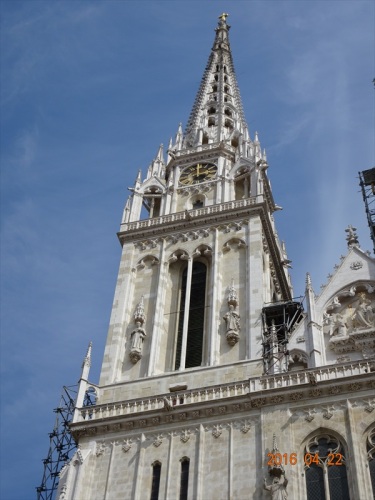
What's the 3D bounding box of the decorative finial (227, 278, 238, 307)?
[{"bbox_3d":[3.114,2.852,61.542,0.720,2.829,0.700,-12,-53,13],"label":"decorative finial"}]

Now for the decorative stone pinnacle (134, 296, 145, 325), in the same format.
[{"bbox_3d":[-3.283,4.173,63.056,0.720,2.790,0.700,-12,-53,13],"label":"decorative stone pinnacle"}]

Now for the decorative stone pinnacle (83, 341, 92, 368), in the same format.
[{"bbox_3d":[-6.575,6.951,59.980,0.550,2.515,0.550,-12,-53,13],"label":"decorative stone pinnacle"}]

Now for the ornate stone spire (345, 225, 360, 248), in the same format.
[{"bbox_3d":[11.452,-0.940,62.541,0.850,2.733,0.850,-12,-53,13],"label":"ornate stone spire"}]

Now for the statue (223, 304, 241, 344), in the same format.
[{"bbox_3d":[2.930,4.831,59.116,1.050,3.655,0.850,-12,-53,13],"label":"statue"}]

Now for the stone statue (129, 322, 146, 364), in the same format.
[{"bbox_3d":[-3.422,6.172,60.582,1.050,3.766,0.850,-12,-53,13],"label":"stone statue"}]

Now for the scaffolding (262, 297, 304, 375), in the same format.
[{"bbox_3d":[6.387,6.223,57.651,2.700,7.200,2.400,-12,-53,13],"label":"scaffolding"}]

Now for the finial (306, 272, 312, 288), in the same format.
[{"bbox_3d":[8.156,2.018,59.916,0.420,1.680,0.420,-12,-53,13],"label":"finial"}]

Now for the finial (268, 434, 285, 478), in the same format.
[{"bbox_3d":[4.774,11.066,48.400,0.950,2.922,0.900,-12,-53,13],"label":"finial"}]

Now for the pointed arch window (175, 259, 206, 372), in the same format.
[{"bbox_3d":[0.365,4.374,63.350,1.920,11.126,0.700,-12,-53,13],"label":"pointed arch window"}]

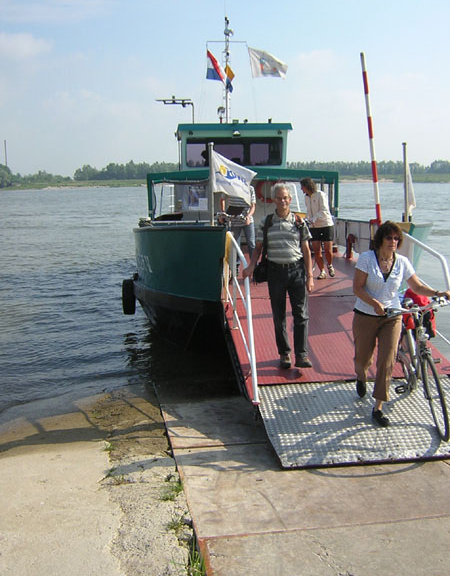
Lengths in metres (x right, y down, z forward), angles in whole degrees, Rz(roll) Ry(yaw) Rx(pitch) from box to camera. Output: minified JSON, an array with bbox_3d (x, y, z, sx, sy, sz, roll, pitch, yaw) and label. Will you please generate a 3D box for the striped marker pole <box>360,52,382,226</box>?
[{"bbox_3d":[2.563,-2.616,10.918,0.090,2.950,0.090,-9,10,-7],"label":"striped marker pole"}]

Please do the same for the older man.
[{"bbox_3d":[0.512,-0.120,5.967,0.680,1.760,0.420,-1,10,0],"label":"older man"}]

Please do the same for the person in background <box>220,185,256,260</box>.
[{"bbox_3d":[0.233,-1.164,10.759,0.600,1.700,0.450,-1,10,0],"label":"person in background"}]

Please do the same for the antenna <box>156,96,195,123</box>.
[{"bbox_3d":[-1.258,-4.536,15.857,1.000,0.680,0.220,-2,10,-8],"label":"antenna"}]

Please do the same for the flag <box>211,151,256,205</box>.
[{"bbox_3d":[0.125,-1.622,9.158,0.680,0.780,0.200,0,10,6],"label":"flag"}]

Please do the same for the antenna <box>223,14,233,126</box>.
[{"bbox_3d":[0.064,-5.605,16.081,0.280,2.650,0.280,-2,10,-8],"label":"antenna"}]

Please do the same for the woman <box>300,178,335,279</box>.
[{"bbox_3d":[1.509,-0.987,10.183,0.520,1.630,0.480,8,13,40],"label":"woman"}]

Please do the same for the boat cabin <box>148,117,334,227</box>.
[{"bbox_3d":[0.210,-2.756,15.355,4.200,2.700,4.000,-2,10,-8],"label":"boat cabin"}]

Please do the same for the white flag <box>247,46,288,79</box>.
[{"bbox_3d":[1.119,-5.800,16.049,1.040,0.780,0.200,0,10,6],"label":"white flag"}]

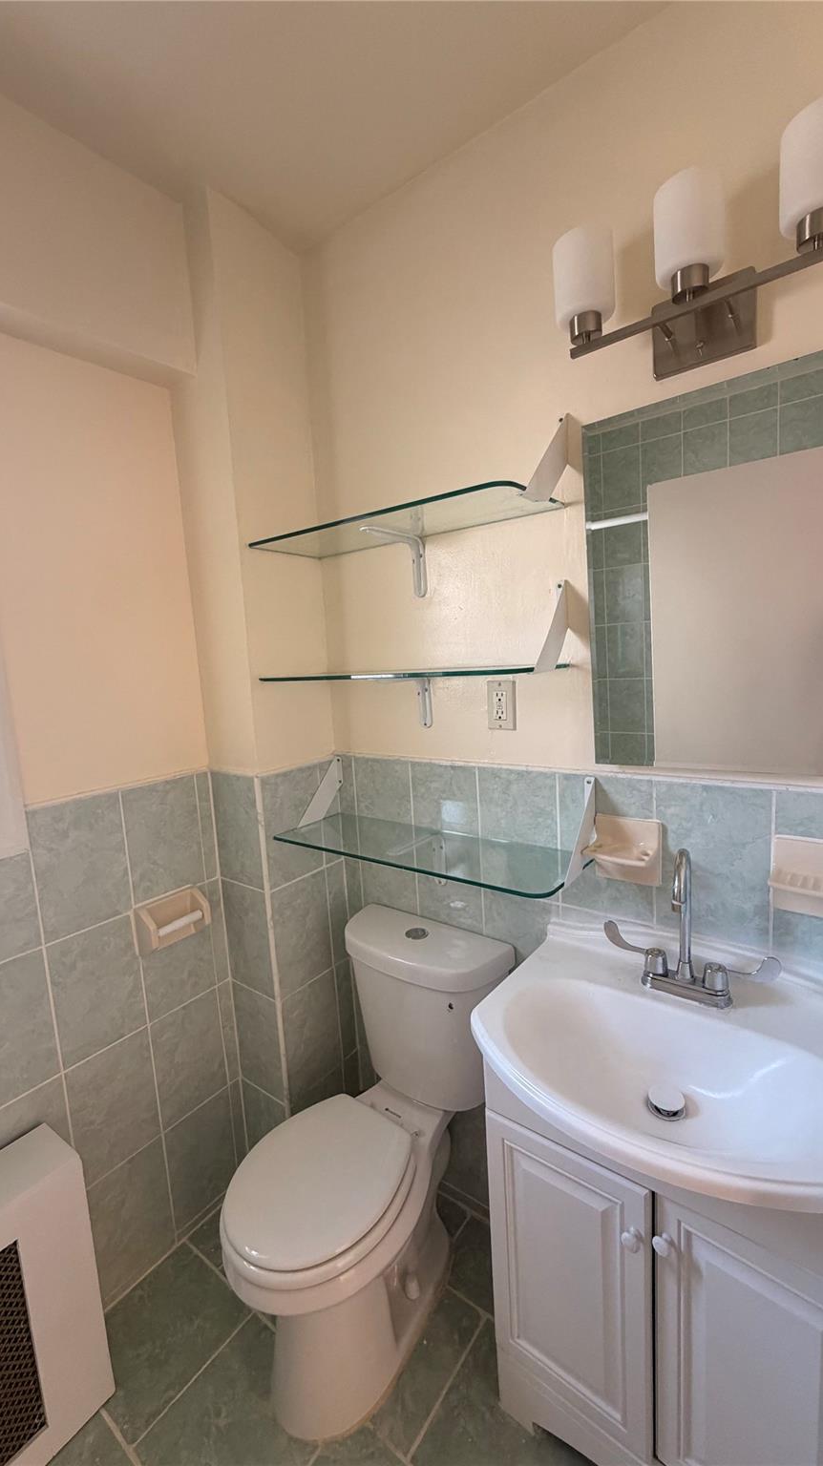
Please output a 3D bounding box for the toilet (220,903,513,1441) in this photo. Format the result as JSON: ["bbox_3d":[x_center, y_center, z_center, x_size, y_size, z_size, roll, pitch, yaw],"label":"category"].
[{"bbox_3d":[-0.103,0.932,1.328,0.438,0.803,0.652,2,9,38],"label":"toilet"}]

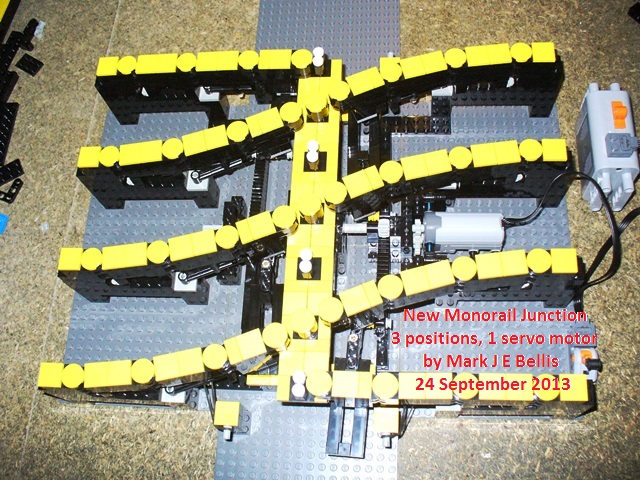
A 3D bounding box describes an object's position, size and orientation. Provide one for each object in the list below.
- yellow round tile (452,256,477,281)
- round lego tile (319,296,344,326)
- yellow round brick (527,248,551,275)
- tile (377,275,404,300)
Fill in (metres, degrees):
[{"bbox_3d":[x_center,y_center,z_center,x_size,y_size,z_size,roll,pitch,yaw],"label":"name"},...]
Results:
[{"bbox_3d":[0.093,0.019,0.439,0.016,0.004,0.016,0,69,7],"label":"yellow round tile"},{"bbox_3d":[0.007,0.045,0.439,0.016,0.004,0.016,-2,69,6],"label":"round lego tile"},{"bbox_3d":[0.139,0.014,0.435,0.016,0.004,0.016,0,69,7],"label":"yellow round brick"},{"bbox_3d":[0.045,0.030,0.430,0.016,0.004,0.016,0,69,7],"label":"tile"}]

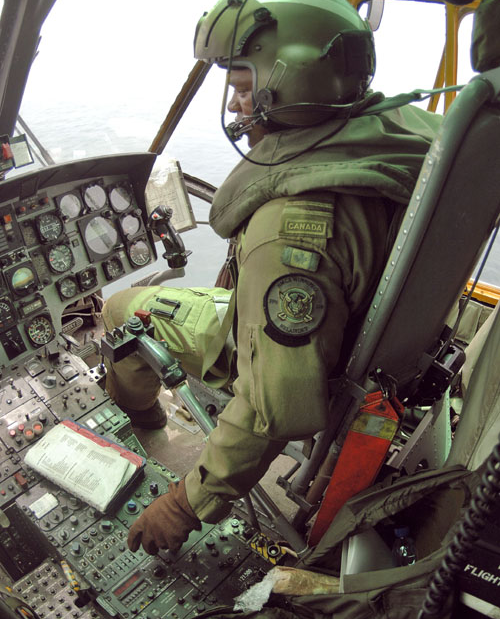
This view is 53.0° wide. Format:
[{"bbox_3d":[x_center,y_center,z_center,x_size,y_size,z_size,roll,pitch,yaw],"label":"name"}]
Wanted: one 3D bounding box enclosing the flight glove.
[{"bbox_3d":[-0.177,0.429,1.040,0.155,0.090,0.110,-32,22,10],"label":"flight glove"}]

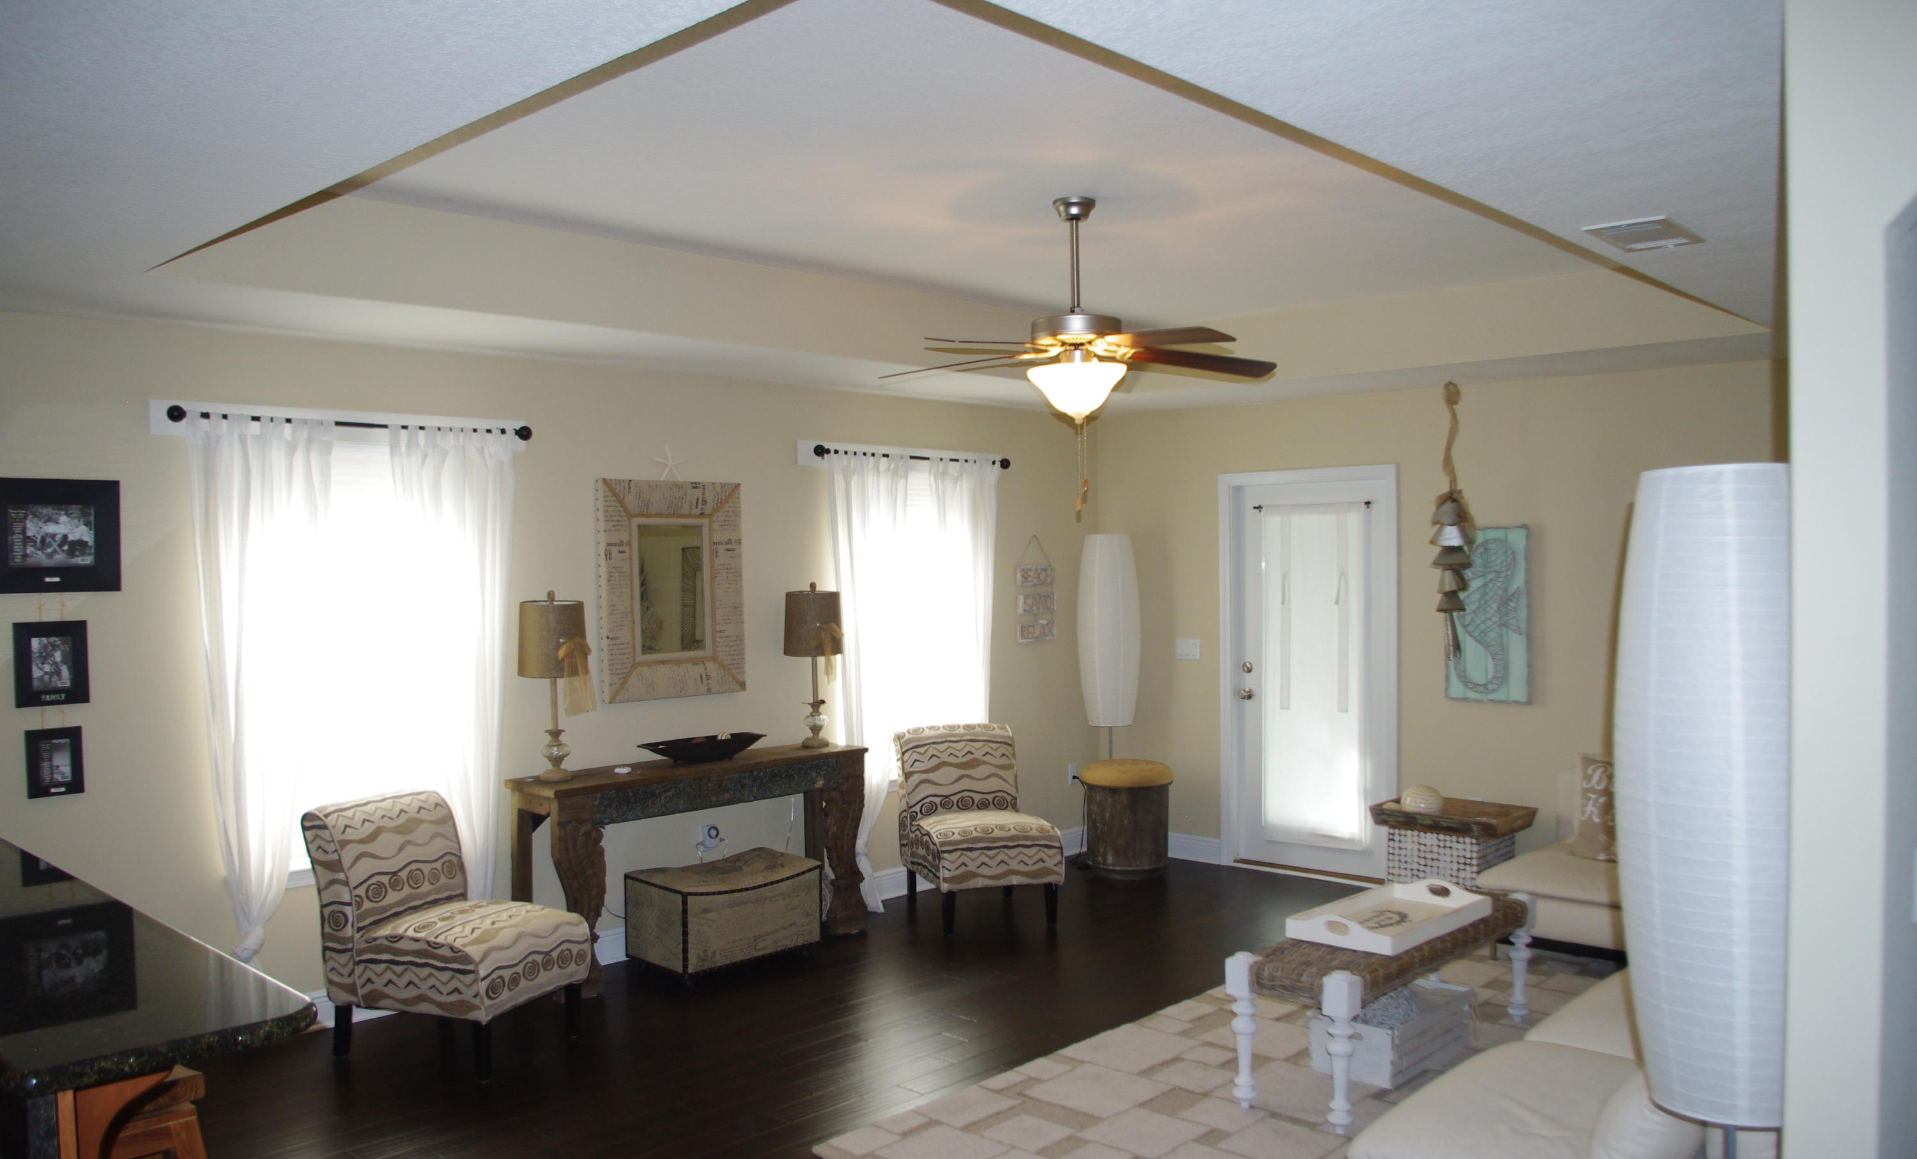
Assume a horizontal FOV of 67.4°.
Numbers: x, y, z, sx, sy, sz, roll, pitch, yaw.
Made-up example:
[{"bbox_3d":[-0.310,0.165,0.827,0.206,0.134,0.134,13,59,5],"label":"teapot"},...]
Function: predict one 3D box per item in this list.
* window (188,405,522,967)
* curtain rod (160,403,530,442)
[{"bbox_3d":[-2.112,0.340,5.089,0.119,1.789,1.193,0,2,43],"label":"window"},{"bbox_3d":[-2.114,-0.550,5.108,0.105,0.068,1.311,0,1,44],"label":"curtain rod"}]

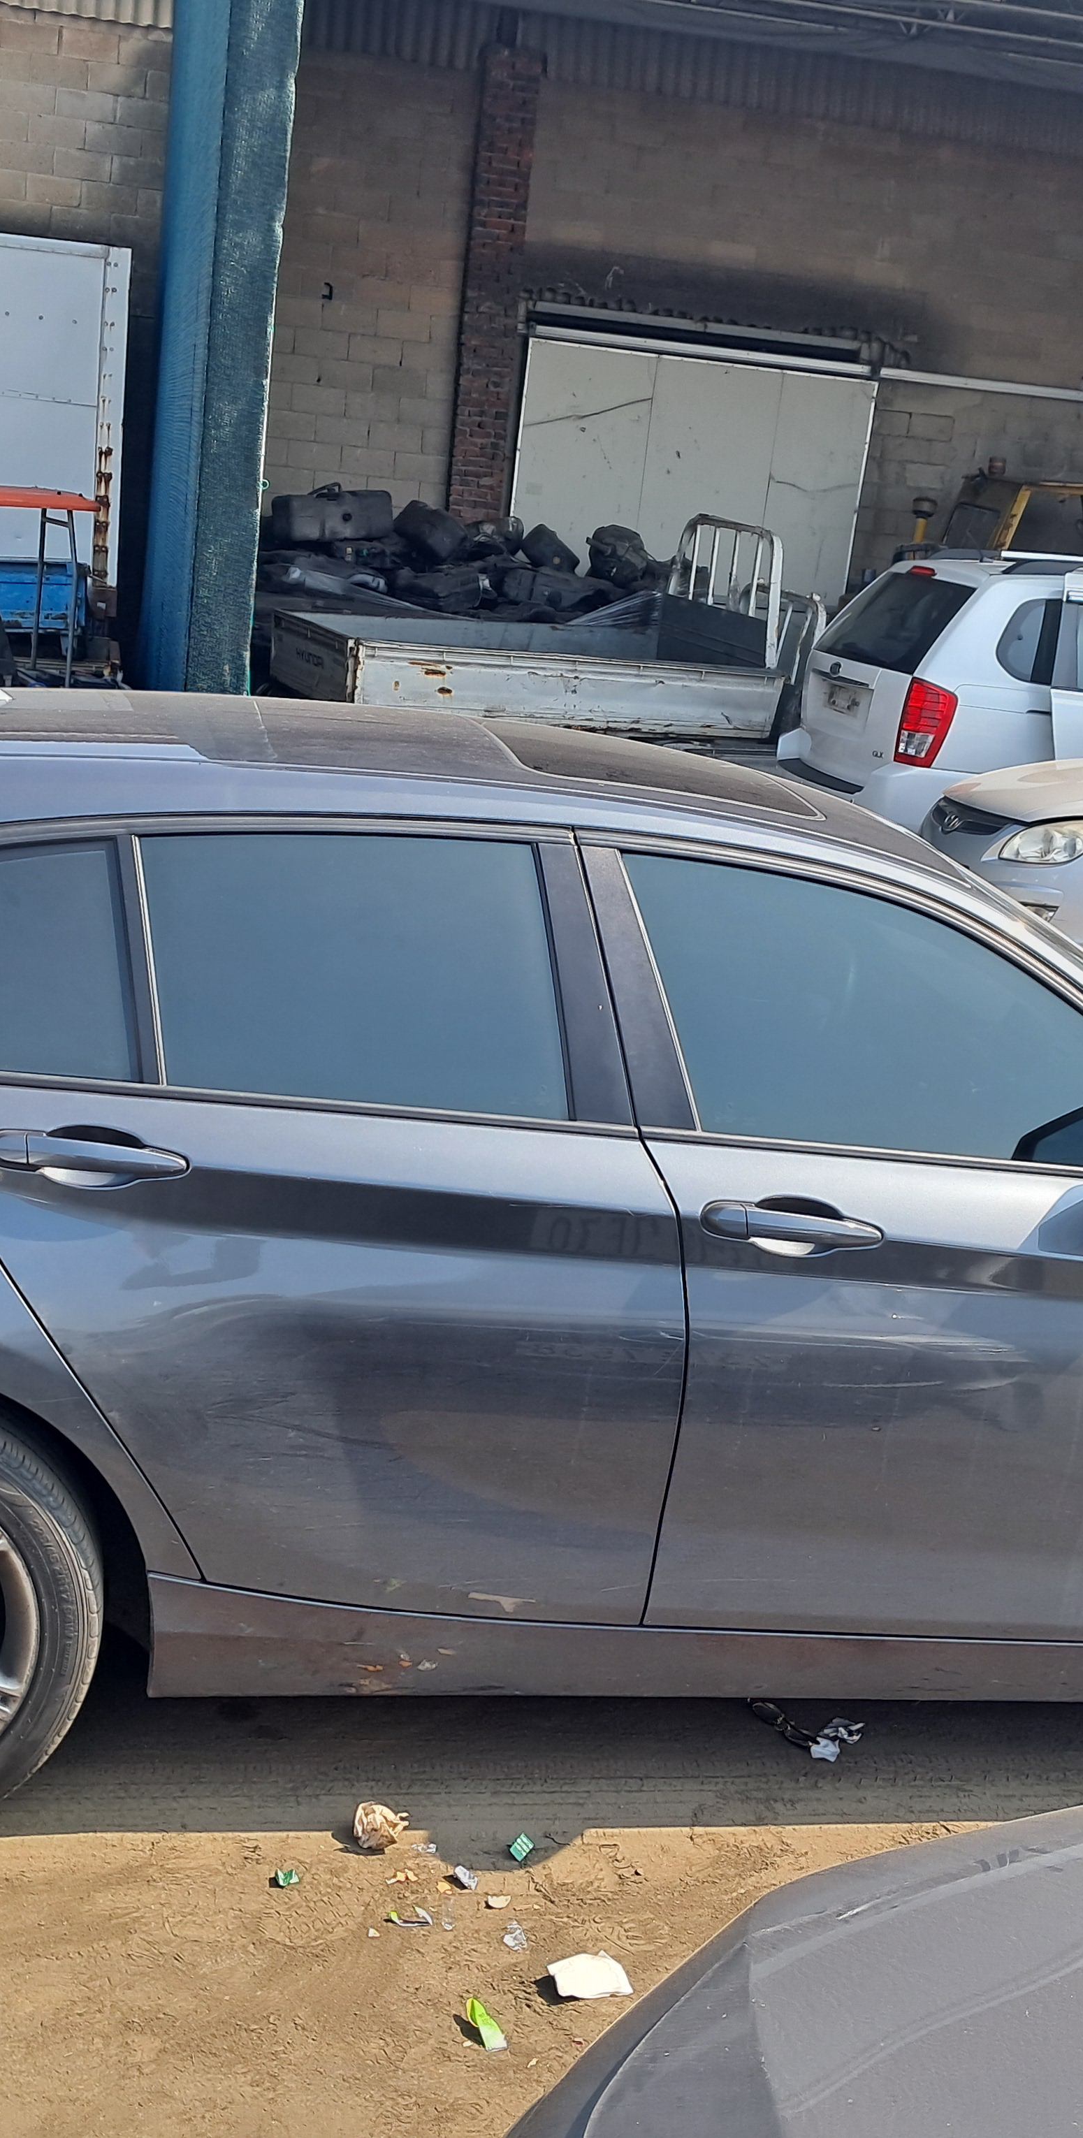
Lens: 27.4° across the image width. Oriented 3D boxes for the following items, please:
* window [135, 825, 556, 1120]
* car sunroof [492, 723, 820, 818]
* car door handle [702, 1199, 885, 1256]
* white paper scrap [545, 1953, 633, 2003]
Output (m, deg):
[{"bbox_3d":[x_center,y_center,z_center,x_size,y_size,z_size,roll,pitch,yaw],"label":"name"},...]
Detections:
[{"bbox_3d":[-0.237,-0.125,2.855,0.550,0.345,0.030,3,-11,-11],"label":"window"},{"bbox_3d":[0.129,-0.496,3.568,0.460,0.045,0.830,8,13,-12],"label":"car sunroof"},{"bbox_3d":[0.323,0.205,2.871,0.250,0.068,0.060,3,14,-11],"label":"car door handle"},{"bbox_3d":[0.057,1.127,2.765,0.098,0.027,0.080,1,15,-20],"label":"white paper scrap"}]

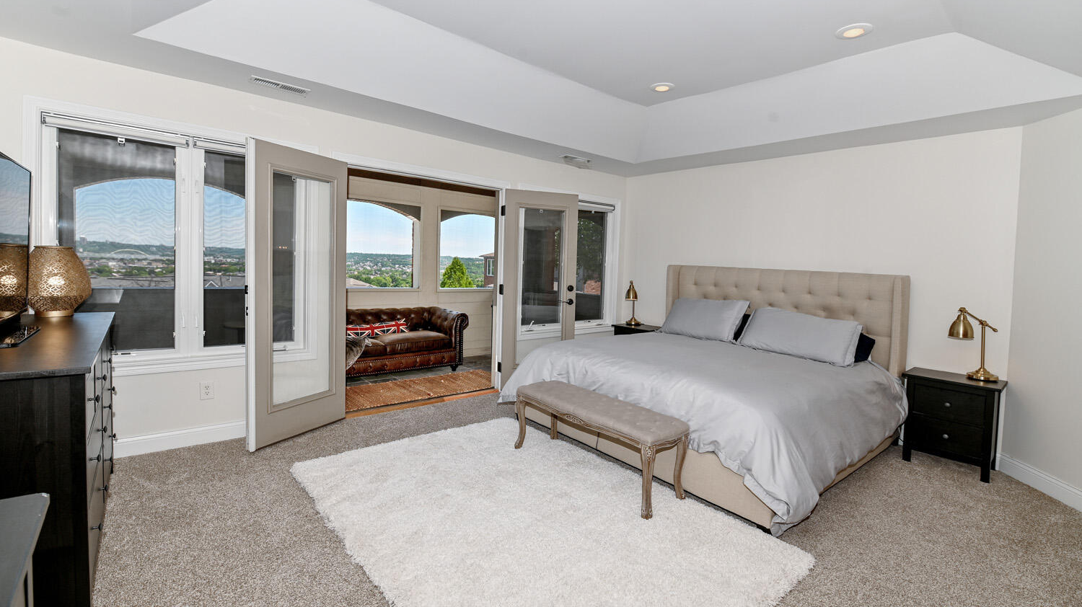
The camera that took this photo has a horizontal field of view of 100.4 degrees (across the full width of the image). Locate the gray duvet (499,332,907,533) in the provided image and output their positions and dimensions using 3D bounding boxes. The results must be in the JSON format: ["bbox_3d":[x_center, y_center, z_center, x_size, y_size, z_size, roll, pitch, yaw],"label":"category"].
[{"bbox_3d":[1.226,0.724,3.744,2.050,0.620,2.380,-1,6,-40],"label":"gray duvet"}]

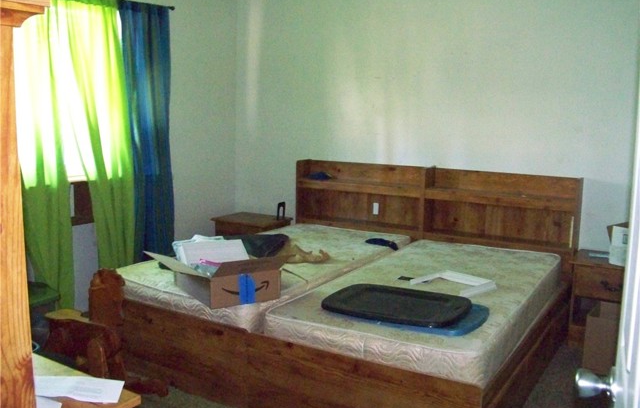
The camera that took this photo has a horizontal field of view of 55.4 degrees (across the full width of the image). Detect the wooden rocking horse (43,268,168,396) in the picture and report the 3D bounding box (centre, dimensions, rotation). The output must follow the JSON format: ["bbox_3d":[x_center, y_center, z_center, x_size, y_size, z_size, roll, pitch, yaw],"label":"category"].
[{"bbox_3d":[-1.111,0.607,2.926,0.820,0.630,0.280,5,10,29],"label":"wooden rocking horse"}]

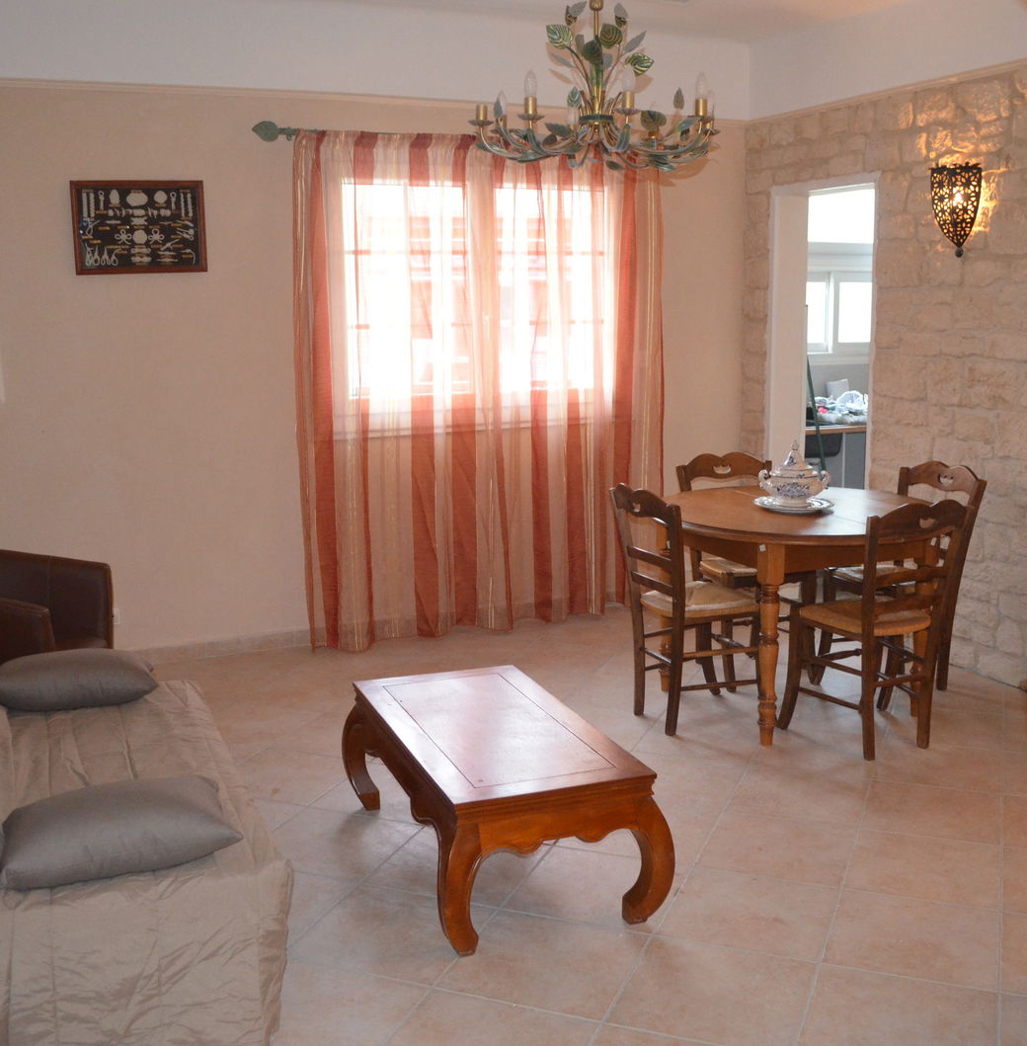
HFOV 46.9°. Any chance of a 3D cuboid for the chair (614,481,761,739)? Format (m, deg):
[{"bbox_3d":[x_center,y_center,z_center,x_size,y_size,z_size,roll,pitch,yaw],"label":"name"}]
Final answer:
[{"bbox_3d":[0.675,0.285,4.393,0.500,0.890,0.455,-5,10,-25],"label":"chair"}]

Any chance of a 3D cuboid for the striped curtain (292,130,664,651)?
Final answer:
[{"bbox_3d":[-0.097,-0.664,5.779,1.850,2.350,0.190,-5,10,-22],"label":"striped curtain"}]

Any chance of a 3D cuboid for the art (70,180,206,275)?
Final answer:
[{"bbox_3d":[-1.636,-1.301,5.201,0.560,0.395,0.035,-5,10,-22],"label":"art"}]

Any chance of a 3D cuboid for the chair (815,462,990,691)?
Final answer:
[{"bbox_3d":[1.516,0.221,4.692,0.500,0.890,0.455,-6,10,-26],"label":"chair"}]

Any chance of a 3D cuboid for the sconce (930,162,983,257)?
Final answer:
[{"bbox_3d":[1.783,-1.266,4.836,0.135,0.360,0.235,-5,10,-22],"label":"sconce"}]

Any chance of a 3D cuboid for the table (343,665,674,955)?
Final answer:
[{"bbox_3d":[-0.065,0.736,3.246,0.570,0.390,1.070,-4,10,-19],"label":"table"}]

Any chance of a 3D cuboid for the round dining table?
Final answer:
[{"bbox_3d":[1.072,0.322,4.507,1.220,0.765,1.220,-1,9,0],"label":"round dining table"}]

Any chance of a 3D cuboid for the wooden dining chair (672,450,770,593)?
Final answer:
[{"bbox_3d":[0.984,0.190,4.954,0.455,0.890,0.500,-4,9,-15],"label":"wooden dining chair"}]

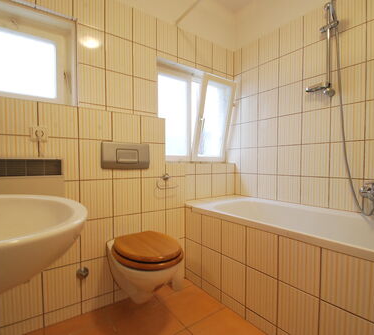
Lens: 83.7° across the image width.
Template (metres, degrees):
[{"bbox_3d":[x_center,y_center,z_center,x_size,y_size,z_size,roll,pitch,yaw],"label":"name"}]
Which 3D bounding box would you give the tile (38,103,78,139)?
[{"bbox_3d":[-0.745,-0.269,1.216,0.200,0.190,0.010,-1,2,-36],"label":"tile"}]

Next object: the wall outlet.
[{"bbox_3d":[-0.810,-0.182,1.145,0.080,0.080,0.030,-1,2,-36],"label":"wall outlet"}]

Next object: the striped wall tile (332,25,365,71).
[{"bbox_3d":[1.087,-0.801,1.411,0.010,0.249,0.191,-1,2,-39],"label":"striped wall tile"}]

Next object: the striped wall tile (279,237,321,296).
[{"bbox_3d":[0.531,0.466,0.999,0.010,0.226,0.191,-1,2,-39],"label":"striped wall tile"}]

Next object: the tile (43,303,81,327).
[{"bbox_3d":[-0.736,0.876,1.234,0.200,0.081,0.010,-1,2,-35],"label":"tile"}]

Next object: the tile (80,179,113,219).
[{"bbox_3d":[-0.570,0.199,1.318,0.191,0.249,0.010,-1,2,-32],"label":"tile"}]

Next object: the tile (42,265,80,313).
[{"bbox_3d":[-0.733,0.702,1.230,0.191,0.249,0.010,-1,2,-32],"label":"tile"}]

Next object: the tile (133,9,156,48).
[{"bbox_3d":[-0.330,-1.074,1.632,0.200,0.252,0.010,-1,1,-34],"label":"tile"}]

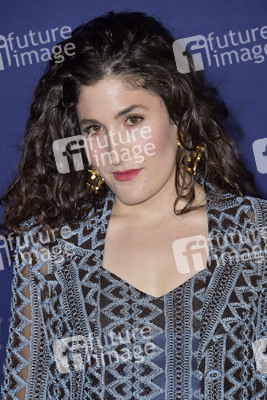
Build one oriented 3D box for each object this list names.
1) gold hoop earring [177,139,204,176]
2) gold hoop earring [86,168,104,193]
[{"bbox_3d":[0.082,-0.061,2.720,0.039,0.053,0.018,-3,4,0],"label":"gold hoop earring"},{"bbox_3d":[-0.053,-0.030,2.660,0.030,0.042,0.016,0,0,25],"label":"gold hoop earring"}]

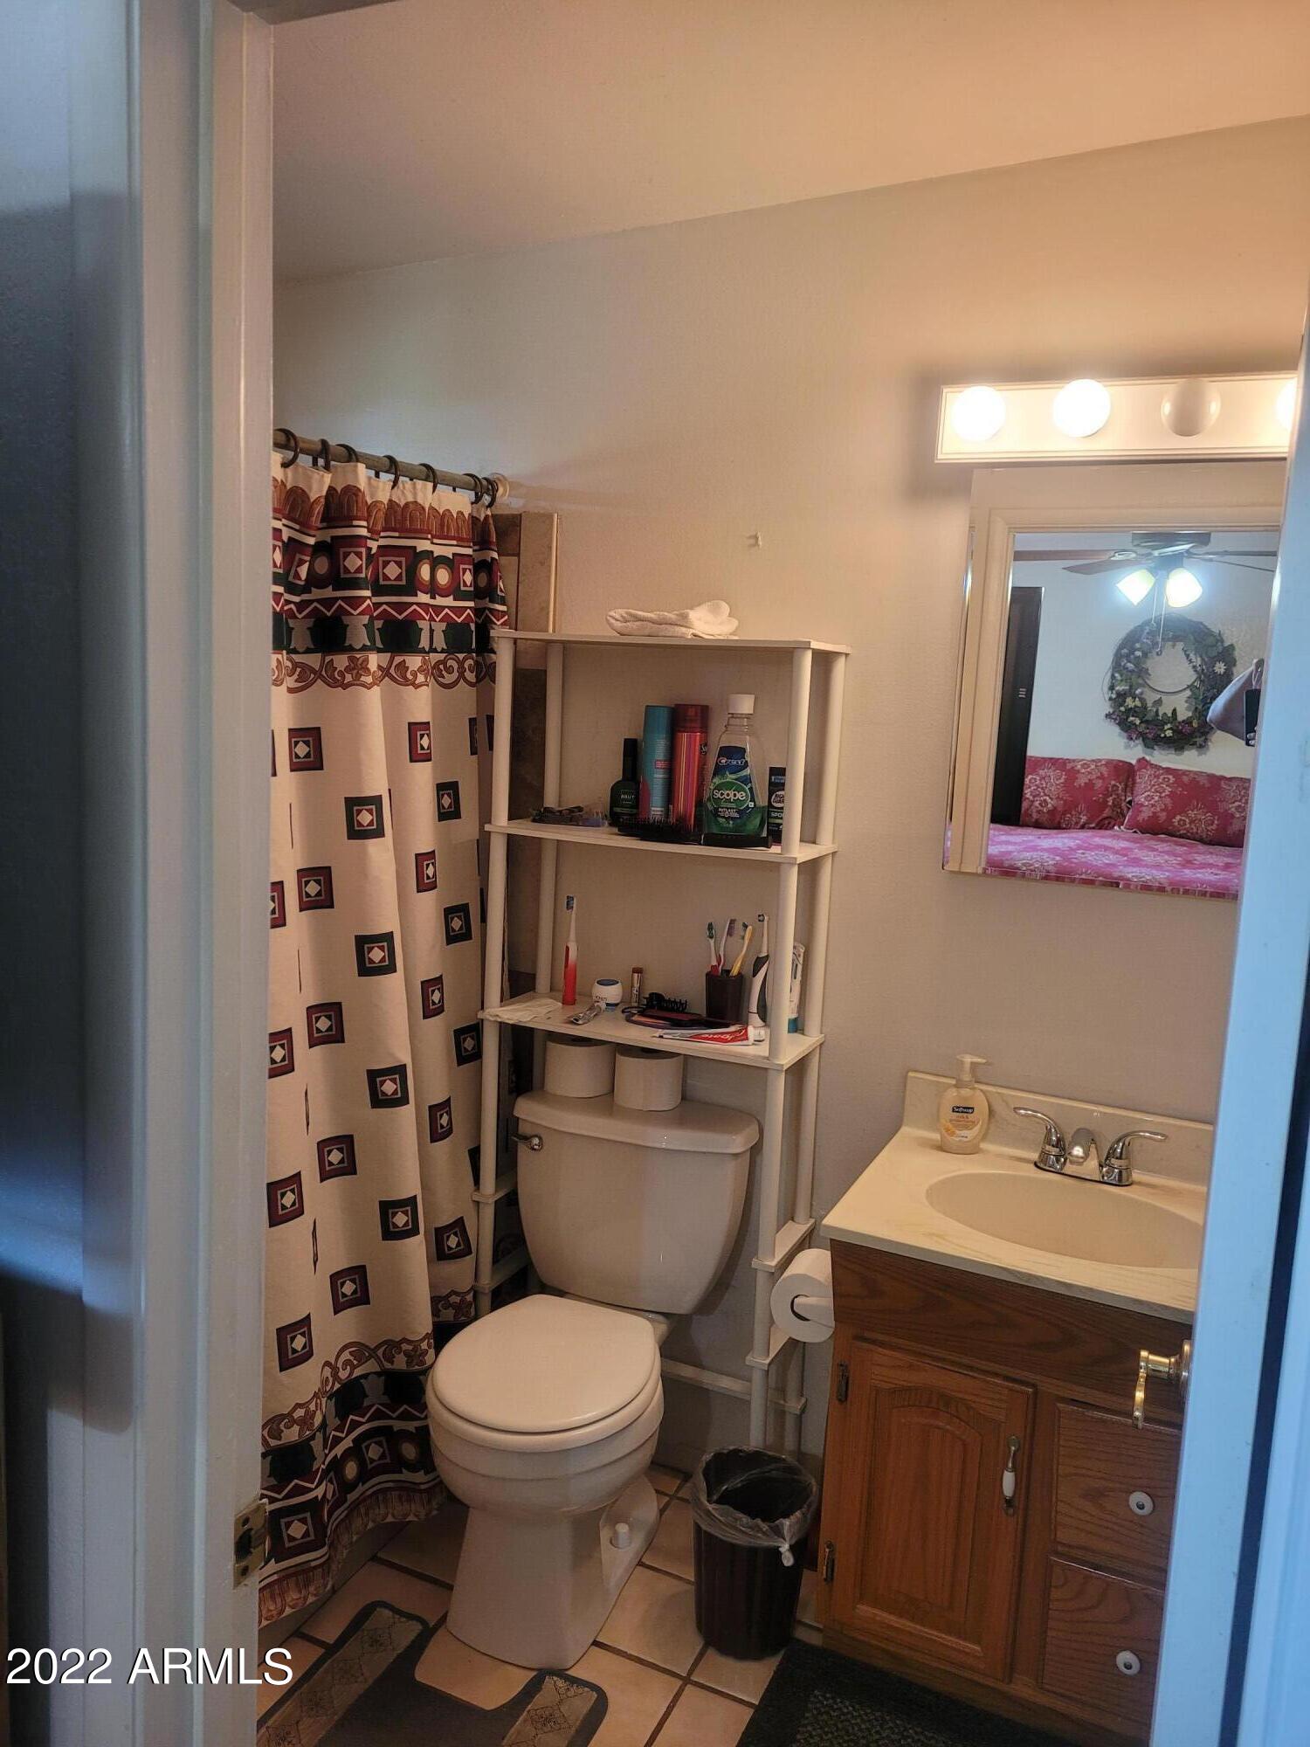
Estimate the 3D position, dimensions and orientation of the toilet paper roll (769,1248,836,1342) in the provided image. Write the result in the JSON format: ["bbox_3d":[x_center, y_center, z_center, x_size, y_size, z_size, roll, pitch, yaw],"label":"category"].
[{"bbox_3d":[0.252,0.660,2.065,0.108,0.108,0.105,7,9,24],"label":"toilet paper roll"}]

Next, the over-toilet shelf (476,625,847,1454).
[{"bbox_3d":[-0.008,0.401,2.391,0.580,1.620,0.230,7,9,24],"label":"over-toilet shelf"}]

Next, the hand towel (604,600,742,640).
[{"bbox_3d":[0.029,-0.431,2.270,0.211,0.066,0.161,7,9,24],"label":"hand towel"}]

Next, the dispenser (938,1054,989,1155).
[{"bbox_3d":[0.525,0.386,2.221,0.084,0.165,0.052,5,9,14],"label":"dispenser"}]

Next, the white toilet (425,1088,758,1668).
[{"bbox_3d":[-0.132,0.838,2.265,0.478,0.780,0.634,7,9,24],"label":"white toilet"}]

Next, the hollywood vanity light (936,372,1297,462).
[{"bbox_3d":[0.729,-0.694,1.989,0.614,0.117,0.131,7,9,24],"label":"hollywood vanity light"}]

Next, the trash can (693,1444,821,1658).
[{"bbox_3d":[0.159,1.136,2.183,0.203,0.247,0.203,3,9,0],"label":"trash can"}]

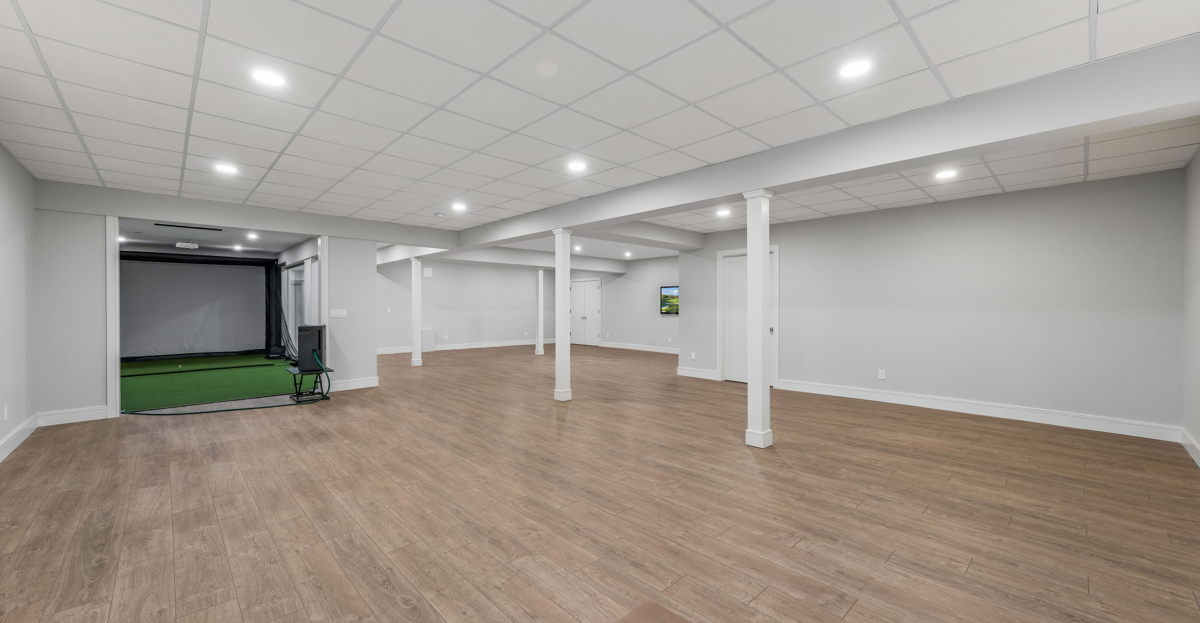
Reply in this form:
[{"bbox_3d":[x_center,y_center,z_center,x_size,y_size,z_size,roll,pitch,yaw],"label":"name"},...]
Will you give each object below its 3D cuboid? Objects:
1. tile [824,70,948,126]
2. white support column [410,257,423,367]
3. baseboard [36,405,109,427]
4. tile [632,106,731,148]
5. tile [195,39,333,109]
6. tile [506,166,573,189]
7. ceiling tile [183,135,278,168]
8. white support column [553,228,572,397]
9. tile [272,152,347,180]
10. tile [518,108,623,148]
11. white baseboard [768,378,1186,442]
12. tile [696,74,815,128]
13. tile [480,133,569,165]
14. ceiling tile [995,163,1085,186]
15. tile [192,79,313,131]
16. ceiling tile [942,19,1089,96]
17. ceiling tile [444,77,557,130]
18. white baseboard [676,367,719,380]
[{"bbox_3d":[1.936,-1.430,2.929,0.560,0.020,0.580,0,0,-44],"label":"tile"},{"bbox_3d":[-4.133,0.007,9.780,0.190,2.430,0.190,-1,1,-45],"label":"white support column"},{"bbox_3d":[-5.885,1.178,4.851,0.500,0.143,0.020,-1,1,-45],"label":"baseboard"},{"bbox_3d":[0.638,-1.428,3.386,0.598,0.020,0.598,-1,1,-44],"label":"tile"},{"bbox_3d":[-1.982,-1.407,2.593,0.600,0.022,0.600,-1,1,-45],"label":"tile"},{"bbox_3d":[-0.644,-1.454,4.741,0.600,0.022,0.600,-1,1,-45],"label":"tile"},{"bbox_3d":[-3.278,-1.426,3.881,0.600,0.022,0.600,-1,1,-45],"label":"ceiling tile"},{"bbox_3d":[-0.494,0.048,5.854,0.180,2.290,0.180,-1,1,-45],"label":"white support column"},{"bbox_3d":[-2.834,-1.427,4.295,0.580,0.020,0.580,0,0,-44],"label":"tile"},{"bbox_3d":[-0.237,-1.428,3.406,0.580,0.020,0.580,0,0,-44],"label":"tile"},{"bbox_3d":[4.021,1.109,5.264,0.020,0.142,3.660,-1,1,-45],"label":"white baseboard"},{"bbox_3d":[1.063,-1.422,2.960,0.585,0.020,0.585,-1,1,-45],"label":"tile"},{"bbox_3d":[-0.665,-1.427,3.857,0.585,0.020,0.585,-1,1,-45],"label":"tile"},{"bbox_3d":[4.394,-1.363,4.333,0.598,0.020,0.598,-1,1,-44],"label":"ceiling tile"},{"bbox_3d":[-2.410,-1.404,3.014,0.585,0.020,0.585,-1,1,-45],"label":"tile"},{"bbox_3d":[2.361,-1.422,2.490,0.570,0.020,0.585,-1,1,-45],"label":"ceiling tile"},{"bbox_3d":[-0.678,-1.426,3.016,0.600,0.022,0.600,-1,1,-45],"label":"ceiling tile"},{"bbox_3d":[1.749,1.122,7.823,0.018,0.145,0.835,0,0,-44],"label":"white baseboard"}]

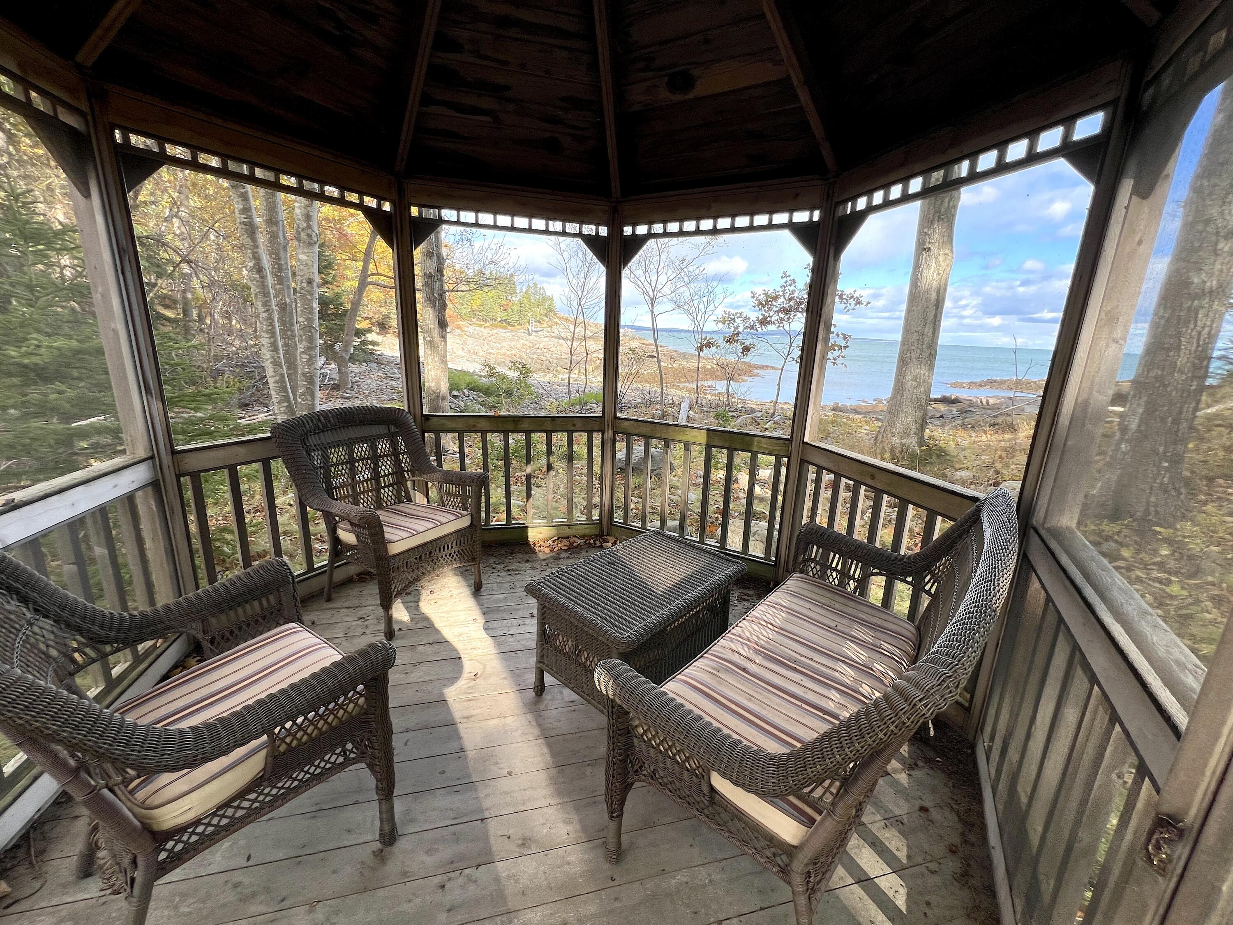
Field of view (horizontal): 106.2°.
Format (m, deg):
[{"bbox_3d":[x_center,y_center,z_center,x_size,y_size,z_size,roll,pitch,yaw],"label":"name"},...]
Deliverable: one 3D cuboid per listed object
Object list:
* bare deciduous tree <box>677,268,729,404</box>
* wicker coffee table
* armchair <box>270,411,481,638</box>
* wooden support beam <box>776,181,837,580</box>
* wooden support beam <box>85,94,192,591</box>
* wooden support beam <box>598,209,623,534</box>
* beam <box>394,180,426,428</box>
[{"bbox_3d":[2.471,-3.586,13.307,1.500,3.759,1.500,5,15,9],"label":"bare deciduous tree"},{"bbox_3d":[0.109,0.730,2.049,0.550,0.500,0.870,15,19,41],"label":"wicker coffee table"},{"bbox_3d":[-1.227,0.270,2.571,0.750,1.030,0.780,11,17,31],"label":"armchair"},{"bbox_3d":[1.116,-0.375,2.772,0.105,2.340,0.105,-9,18,-36],"label":"wooden support beam"},{"bbox_3d":[-1.990,-0.280,1.981,0.105,2.340,0.105,4,15,7],"label":"wooden support beam"},{"bbox_3d":[-0.047,-0.586,3.418,0.105,2.340,0.105,4,15,7],"label":"wooden support beam"},{"bbox_3d":[-1.354,-0.543,3.073,0.105,2.340,0.105,-9,18,-36],"label":"beam"}]

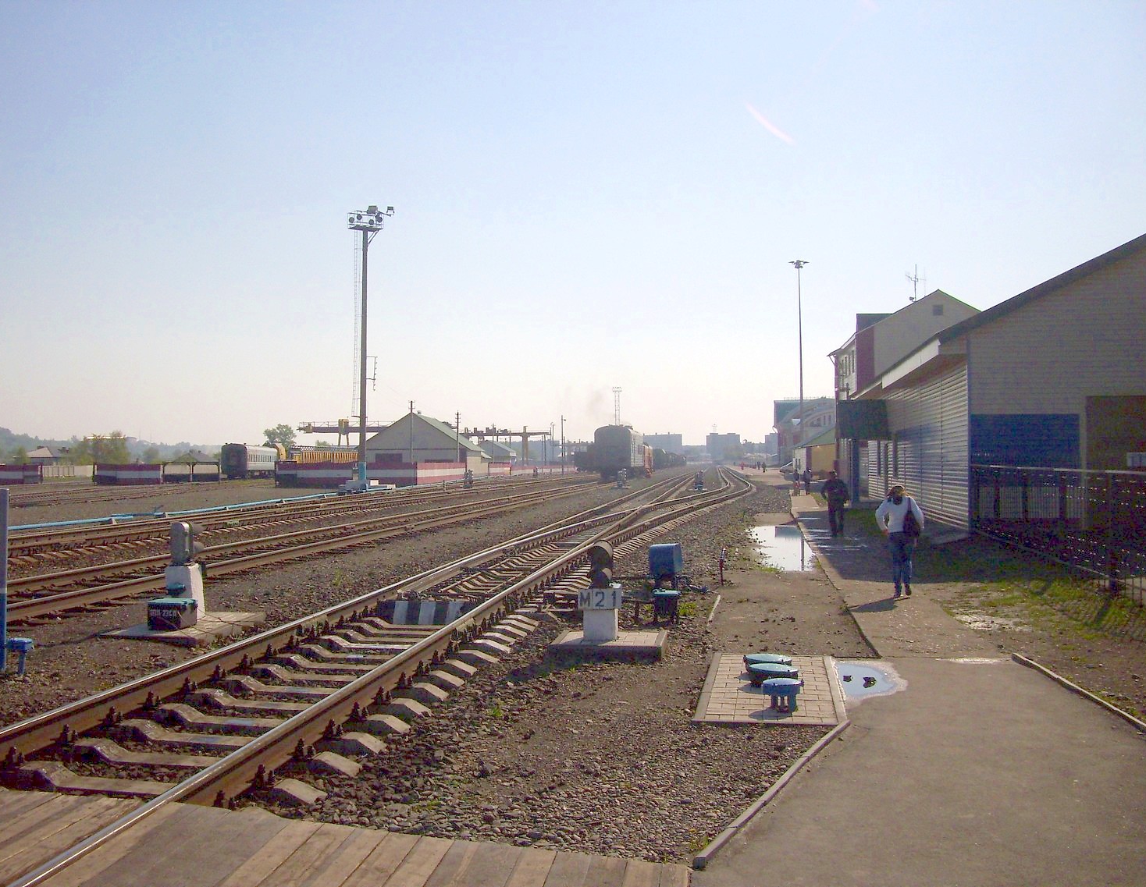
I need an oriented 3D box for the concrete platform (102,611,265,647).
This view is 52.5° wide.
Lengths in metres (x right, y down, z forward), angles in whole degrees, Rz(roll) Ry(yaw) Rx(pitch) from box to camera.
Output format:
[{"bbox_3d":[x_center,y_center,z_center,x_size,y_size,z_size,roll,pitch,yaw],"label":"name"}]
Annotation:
[{"bbox_3d":[-4.278,2.062,12.990,0.990,0.100,1.980,0,-1,6],"label":"concrete platform"}]

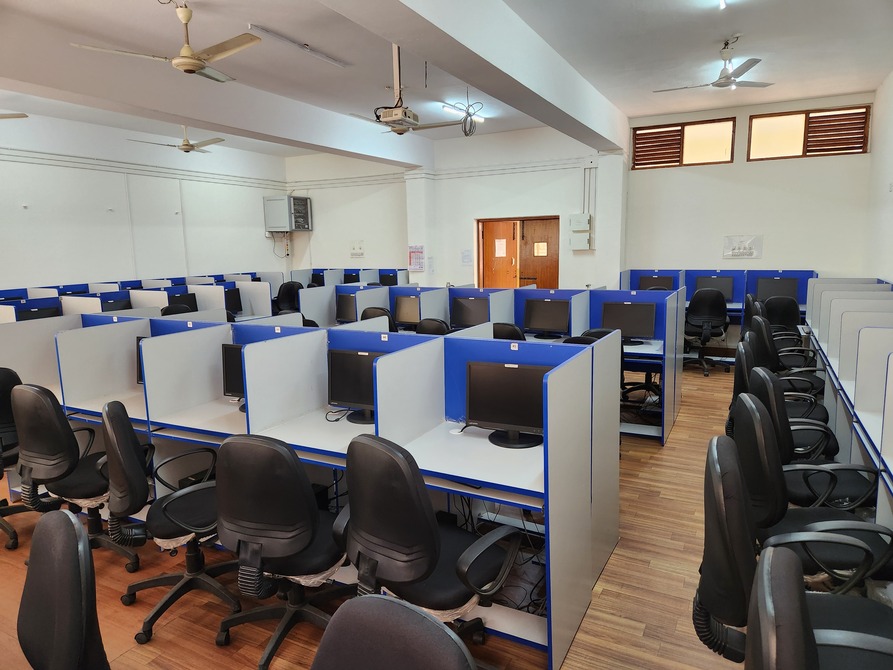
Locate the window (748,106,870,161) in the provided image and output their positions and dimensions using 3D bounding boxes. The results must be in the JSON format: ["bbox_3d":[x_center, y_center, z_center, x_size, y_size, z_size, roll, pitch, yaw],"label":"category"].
[{"bbox_3d":[4.518,-2.514,7.445,1.290,0.560,0.090,3,10,27],"label":"window"}]

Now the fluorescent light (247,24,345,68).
[{"bbox_3d":[-1.202,-2.397,4.965,0.060,0.060,1.210,3,10,27],"label":"fluorescent light"}]

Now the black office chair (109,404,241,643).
[{"bbox_3d":[-1.180,0.749,2.684,0.620,0.990,0.600,-6,10,-26],"label":"black office chair"}]

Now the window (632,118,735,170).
[{"bbox_3d":[3.209,-2.591,8.093,1.290,0.570,0.100,3,10,27],"label":"window"}]

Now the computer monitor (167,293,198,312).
[{"bbox_3d":[-3.257,-0.307,7.188,0.215,0.355,0.440,3,10,27],"label":"computer monitor"}]

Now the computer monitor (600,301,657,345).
[{"bbox_3d":[1.590,-0.099,5.164,0.440,0.355,0.215,3,10,27],"label":"computer monitor"}]

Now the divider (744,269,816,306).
[{"bbox_3d":[4.355,-0.621,7.801,0.755,0.440,0.040,3,10,27],"label":"divider"}]

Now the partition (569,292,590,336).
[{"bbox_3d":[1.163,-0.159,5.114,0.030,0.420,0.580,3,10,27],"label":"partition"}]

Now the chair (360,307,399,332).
[{"bbox_3d":[-0.533,0.267,5.644,0.600,1.030,0.600,4,10,32],"label":"chair"}]

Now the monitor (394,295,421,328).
[{"bbox_3d":[-0.326,-0.219,5.936,0.430,0.340,0.200,3,10,27],"label":"monitor"}]

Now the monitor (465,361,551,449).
[{"bbox_3d":[0.324,0.312,2.740,0.440,0.355,0.215,3,10,27],"label":"monitor"}]

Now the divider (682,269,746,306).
[{"bbox_3d":[3.616,-0.660,8.052,0.780,0.440,0.030,3,10,27],"label":"divider"}]

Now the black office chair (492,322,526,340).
[{"bbox_3d":[0.597,0.382,4.824,0.600,1.000,0.600,3,10,25],"label":"black office chair"}]

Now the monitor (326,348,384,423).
[{"bbox_3d":[-0.404,0.264,3.135,0.440,0.355,0.215,3,10,27],"label":"monitor"}]

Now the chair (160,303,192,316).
[{"bbox_3d":[-2.904,0.206,6.363,0.620,1.010,0.600,4,10,32],"label":"chair"}]

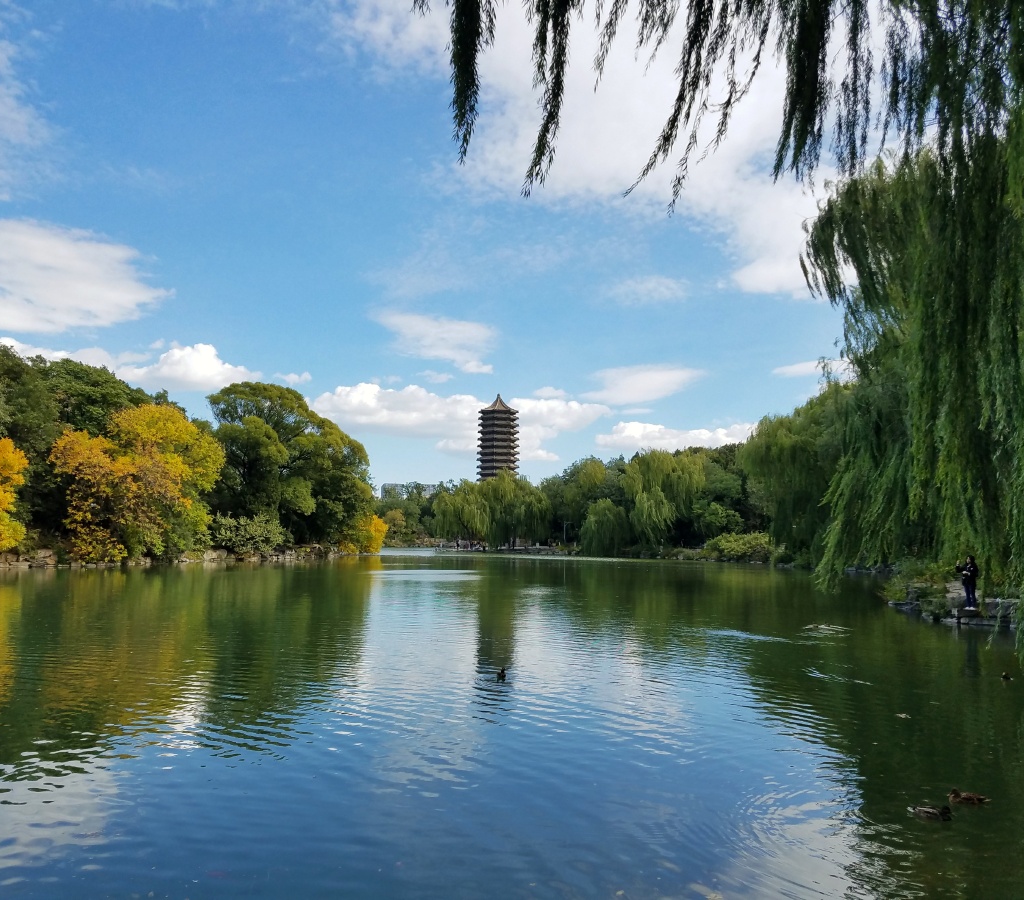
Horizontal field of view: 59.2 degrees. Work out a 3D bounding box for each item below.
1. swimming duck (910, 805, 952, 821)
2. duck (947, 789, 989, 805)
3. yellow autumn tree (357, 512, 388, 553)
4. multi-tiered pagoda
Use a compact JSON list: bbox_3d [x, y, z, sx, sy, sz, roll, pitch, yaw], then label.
[{"bbox_3d":[4.243,3.672,9.117,0.460,0.180,0.170,-2,-6,22],"label":"swimming duck"},{"bbox_3d":[4.905,3.726,9.664,0.460,0.180,0.170,0,-5,4],"label":"duck"},{"bbox_3d":[-18.395,10.947,119.931,4.200,5.600,4.200,0,-5,0],"label":"yellow autumn tree"},{"bbox_3d":[-3.604,3.871,240.647,10.500,37.000,10.500,1,-5,-11],"label":"multi-tiered pagoda"}]

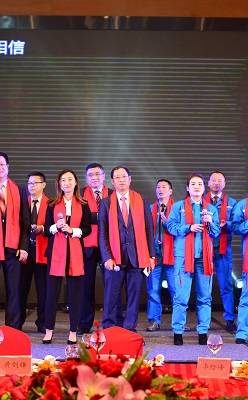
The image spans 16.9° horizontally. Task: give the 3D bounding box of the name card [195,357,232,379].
[{"bbox_3d":[0.498,0.932,4.633,0.187,0.108,0.085,-1,-3,17],"label":"name card"}]

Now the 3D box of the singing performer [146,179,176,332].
[{"bbox_3d":[0.485,0.612,9.300,0.500,1.700,0.380,0,-3,3],"label":"singing performer"}]

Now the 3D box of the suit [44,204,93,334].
[{"bbox_3d":[-0.541,0.645,8.200,0.470,1.290,0.340,0,-3,-3],"label":"suit"}]

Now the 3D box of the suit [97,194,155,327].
[{"bbox_3d":[0.031,0.641,8.550,0.570,1.430,0.310,0,-3,-3],"label":"suit"}]

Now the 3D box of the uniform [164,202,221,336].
[{"bbox_3d":[0.662,0.642,8.050,0.530,1.330,0.340,0,-3,-1],"label":"uniform"}]

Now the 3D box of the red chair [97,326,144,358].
[{"bbox_3d":[-0.030,1.330,5.459,0.440,0.950,0.540,0,-3,0],"label":"red chair"}]

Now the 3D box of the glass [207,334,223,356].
[{"bbox_3d":[0.515,0.878,4.747,0.092,0.228,0.092,0,-3,0],"label":"glass"}]

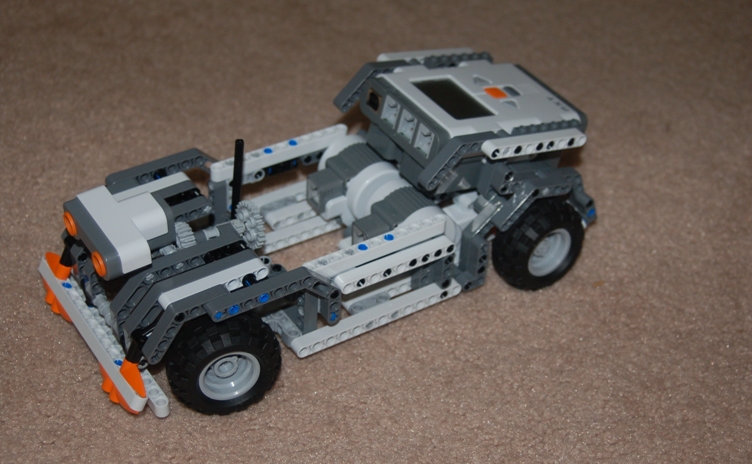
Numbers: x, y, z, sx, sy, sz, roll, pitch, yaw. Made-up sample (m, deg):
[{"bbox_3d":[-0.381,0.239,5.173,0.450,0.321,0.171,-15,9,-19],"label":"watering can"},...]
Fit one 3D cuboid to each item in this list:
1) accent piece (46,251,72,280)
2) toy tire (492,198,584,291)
[{"bbox_3d":[-0.166,0.015,0.652,0.008,0.009,0.022,3,31,-43],"label":"accent piece"},{"bbox_3d":[0.092,0.007,0.711,0.056,0.056,0.026,-19,44,-29],"label":"toy tire"}]

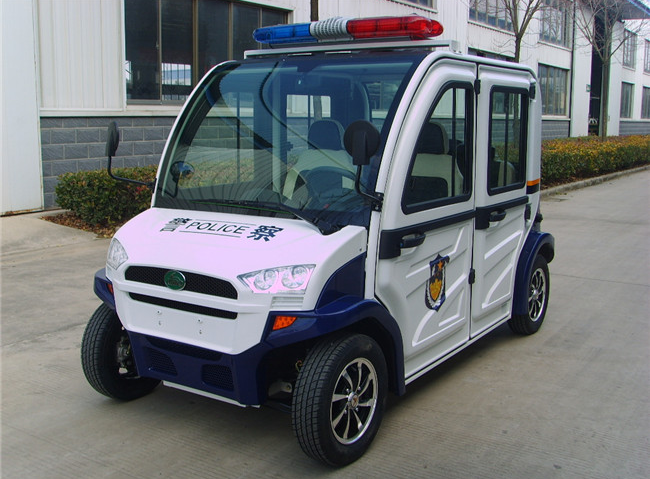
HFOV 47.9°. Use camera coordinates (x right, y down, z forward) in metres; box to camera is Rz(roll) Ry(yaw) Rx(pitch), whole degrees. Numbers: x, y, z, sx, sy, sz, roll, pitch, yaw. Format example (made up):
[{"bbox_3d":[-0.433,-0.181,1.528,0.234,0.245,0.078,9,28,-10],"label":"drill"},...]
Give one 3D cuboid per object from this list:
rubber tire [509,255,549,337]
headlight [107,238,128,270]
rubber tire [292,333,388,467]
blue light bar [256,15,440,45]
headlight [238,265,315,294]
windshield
[{"bbox_3d":[1.407,0.377,5.048,0.154,0.548,0.548,6,11,33],"label":"rubber tire"},{"bbox_3d":[-0.972,0.078,3.458,0.089,0.124,0.315,-6,11,-35],"label":"headlight"},{"bbox_3d":[0.074,0.672,3.094,0.154,0.548,0.548,7,11,35],"label":"rubber tire"},{"bbox_3d":[0.100,-1.138,4.022,1.167,0.122,0.294,6,11,33],"label":"blue light bar"},{"bbox_3d":[-0.196,0.162,2.941,0.315,0.124,0.089,2,9,13],"label":"headlight"},{"bbox_3d":[-0.223,-0.574,3.629,1.340,1.046,0.203,6,-27,33],"label":"windshield"}]

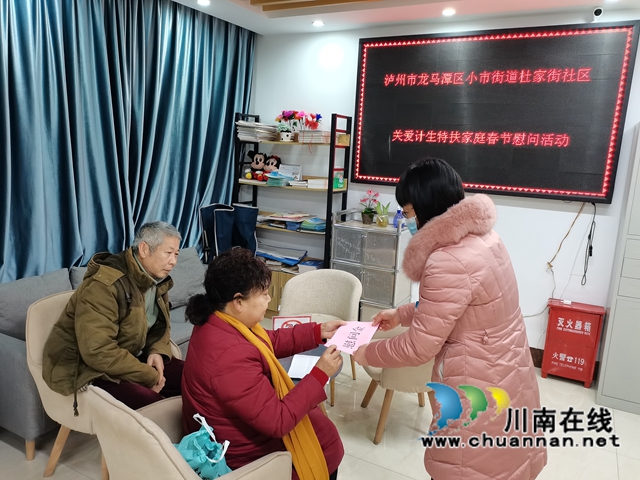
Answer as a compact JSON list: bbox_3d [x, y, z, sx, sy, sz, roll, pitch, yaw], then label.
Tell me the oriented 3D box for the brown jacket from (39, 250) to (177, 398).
[{"bbox_3d":[-0.910,0.349,2.195,0.590,0.660,0.570,8,13,25],"label":"brown jacket"}]

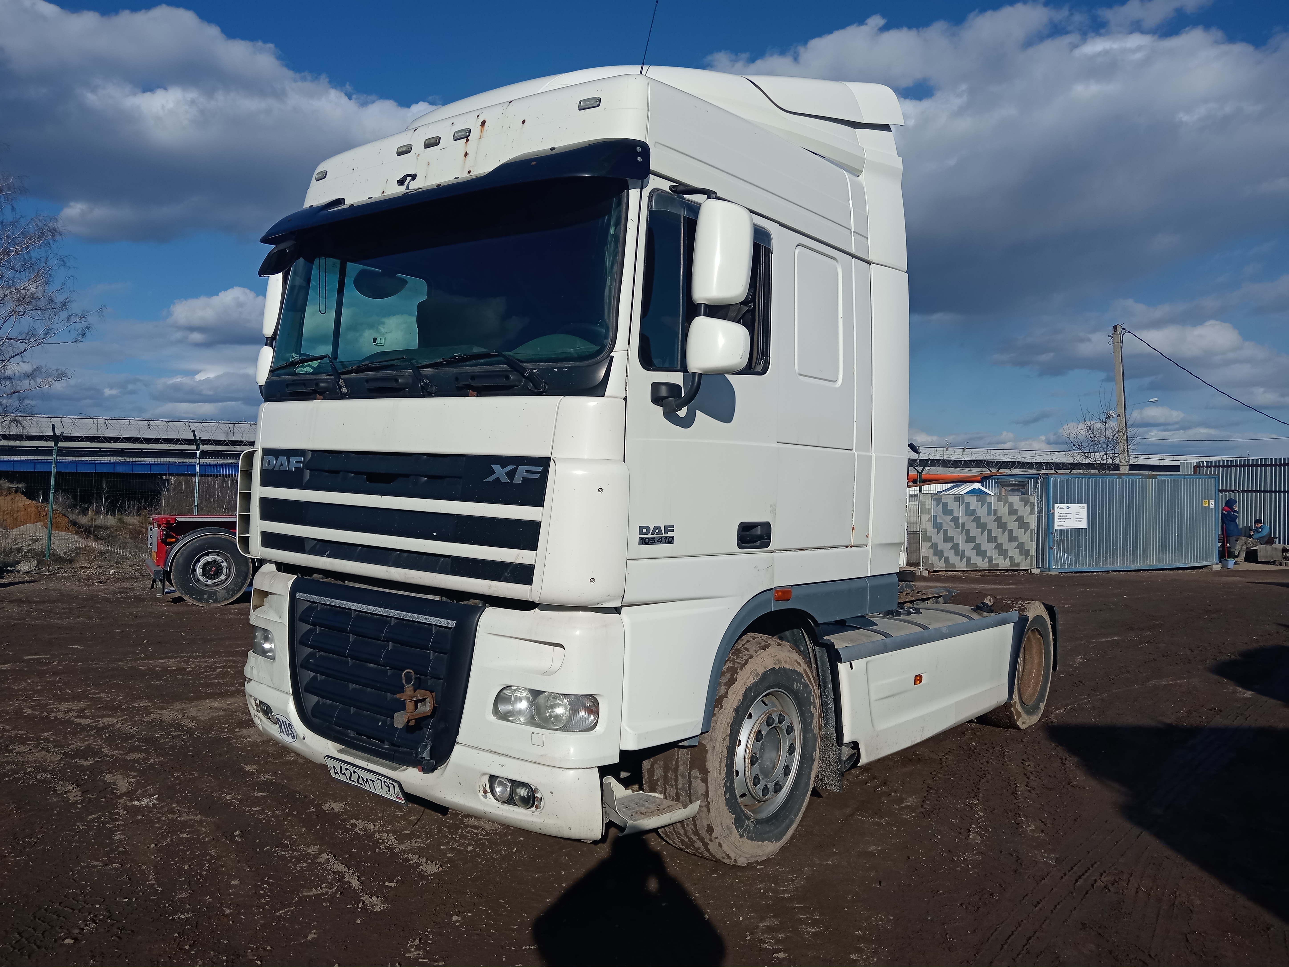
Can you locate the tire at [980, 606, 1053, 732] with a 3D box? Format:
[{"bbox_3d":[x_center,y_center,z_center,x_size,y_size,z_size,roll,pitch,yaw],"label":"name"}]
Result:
[{"bbox_3d":[2.855,1.402,7.819,0.310,1.000,1.000,2,0,39],"label":"tire"}]

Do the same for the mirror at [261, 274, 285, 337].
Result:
[{"bbox_3d":[-2.052,-0.988,5.559,0.120,0.420,0.235,2,0,-19],"label":"mirror"}]

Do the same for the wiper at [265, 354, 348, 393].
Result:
[{"bbox_3d":[-1.633,-0.515,4.851,0.790,0.200,0.110,3,0,39],"label":"wiper"}]

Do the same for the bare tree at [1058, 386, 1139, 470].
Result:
[{"bbox_3d":[13.597,-0.353,30.000,2.400,5.033,2.400,2,0,0],"label":"bare tree"}]

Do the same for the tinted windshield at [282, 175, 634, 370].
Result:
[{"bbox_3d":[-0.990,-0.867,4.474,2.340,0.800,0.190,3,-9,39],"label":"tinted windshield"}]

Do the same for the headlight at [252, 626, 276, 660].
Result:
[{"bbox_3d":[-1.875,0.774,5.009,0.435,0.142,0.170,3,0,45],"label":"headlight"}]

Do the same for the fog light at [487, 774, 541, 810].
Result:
[{"bbox_3d":[-0.486,1.179,3.856,0.230,0.113,0.100,3,0,35],"label":"fog light"}]

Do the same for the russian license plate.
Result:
[{"bbox_3d":[-1.211,1.289,4.374,0.525,0.118,0.020,3,22,39],"label":"russian license plate"}]

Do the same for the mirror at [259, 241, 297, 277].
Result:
[{"bbox_3d":[-1.870,-1.145,5.136,0.140,0.170,0.200,2,0,-21],"label":"mirror"}]

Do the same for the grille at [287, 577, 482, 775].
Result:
[{"bbox_3d":[-1.167,0.810,4.408,1.370,0.700,0.150,2,0,39],"label":"grille"}]

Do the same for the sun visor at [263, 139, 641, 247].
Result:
[{"bbox_3d":[-0.979,-1.272,4.465,2.320,0.230,0.370,3,0,39],"label":"sun visor"}]

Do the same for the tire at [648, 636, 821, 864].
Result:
[{"bbox_3d":[0.452,1.258,4.812,0.360,1.030,1.030,2,0,39],"label":"tire"}]

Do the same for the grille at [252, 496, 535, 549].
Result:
[{"bbox_3d":[-1.153,0.162,4.327,1.930,0.112,0.080,3,0,39],"label":"grille"}]

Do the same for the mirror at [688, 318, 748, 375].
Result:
[{"bbox_3d":[0.278,-0.499,3.649,0.215,0.205,0.140,3,0,39],"label":"mirror"}]

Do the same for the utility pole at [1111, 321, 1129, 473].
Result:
[{"bbox_3d":[14.273,-1.247,30.000,0.270,6.950,0.250,-2,0,24],"label":"utility pole"}]

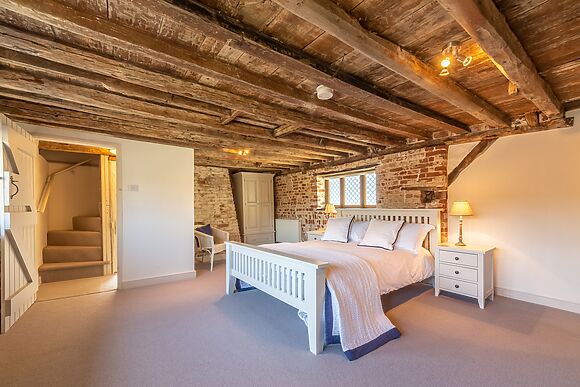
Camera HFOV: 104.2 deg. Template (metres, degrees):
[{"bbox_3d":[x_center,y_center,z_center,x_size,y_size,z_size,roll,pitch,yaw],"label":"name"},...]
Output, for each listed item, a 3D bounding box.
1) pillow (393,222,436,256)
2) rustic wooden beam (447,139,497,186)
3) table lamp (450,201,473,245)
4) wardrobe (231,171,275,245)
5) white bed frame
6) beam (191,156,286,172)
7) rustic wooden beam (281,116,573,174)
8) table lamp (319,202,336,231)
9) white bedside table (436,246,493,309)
[{"bbox_3d":[1.613,0.587,3.151,0.150,0.430,0.620,40,-26,-31],"label":"pillow"},{"bbox_3d":[2.394,-0.416,3.030,0.090,0.760,0.115,1,42,-39],"label":"rustic wooden beam"},{"bbox_3d":[2.140,0.391,2.814,0.230,0.530,0.230,1,-2,-39],"label":"table lamp"},{"bbox_3d":[-0.911,0.452,5.775,0.980,1.860,0.520,1,-2,-39],"label":"wardrobe"},{"bbox_3d":[0.604,0.770,3.091,2.270,1.030,1.670,1,-2,-39],"label":"white bed frame"},{"bbox_3d":[-1.163,-0.702,5.628,2.340,0.160,0.160,1,-2,-39],"label":"beam"},{"bbox_3d":[1.343,-0.684,4.314,0.125,0.125,5.052,1,-2,-39],"label":"rustic wooden beam"},{"bbox_3d":[0.743,0.455,4.383,0.225,0.530,0.225,1,-2,-39],"label":"table lamp"},{"bbox_3d":[2.098,0.957,2.724,0.380,0.604,0.470,1,-2,-39],"label":"white bedside table"}]

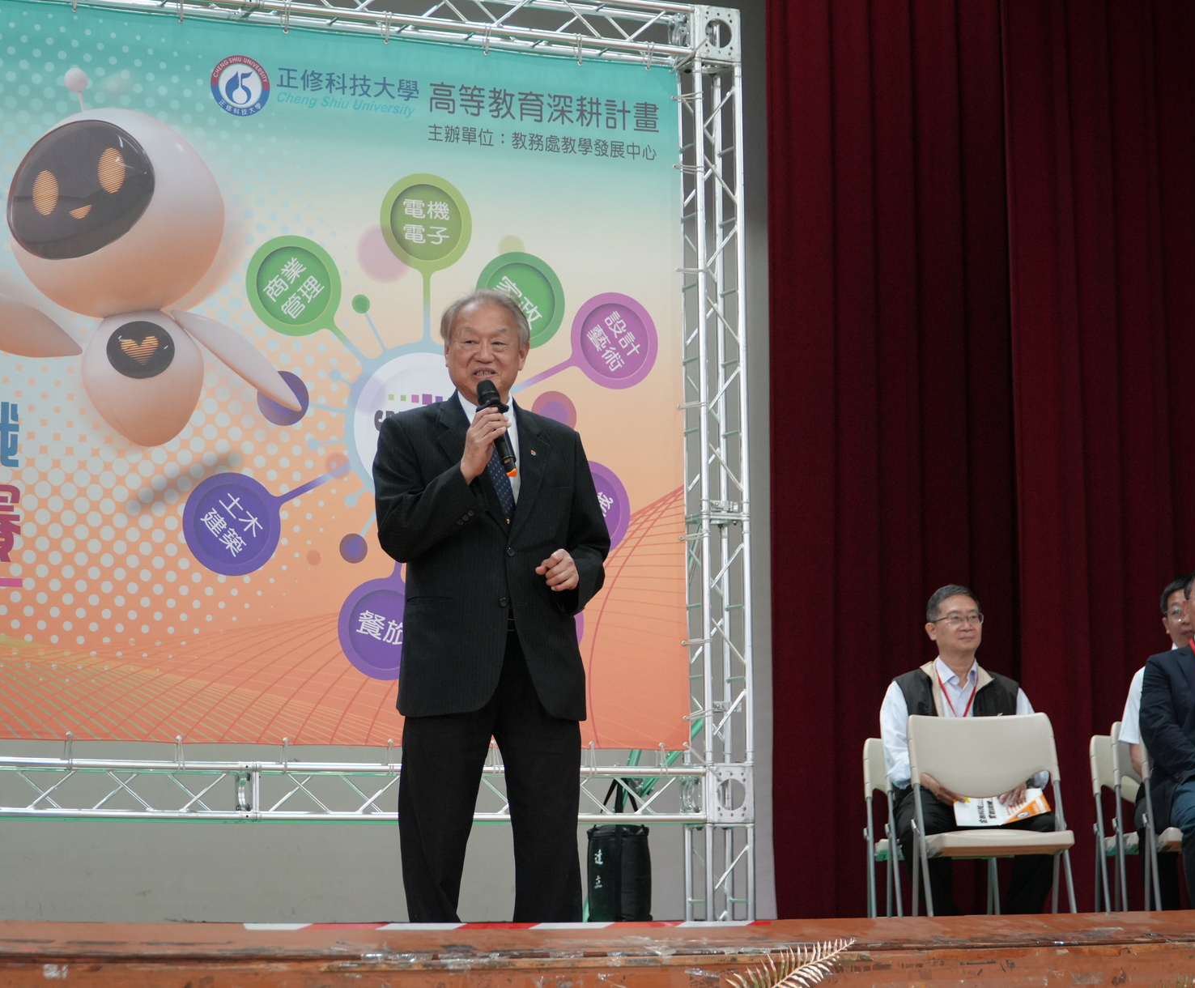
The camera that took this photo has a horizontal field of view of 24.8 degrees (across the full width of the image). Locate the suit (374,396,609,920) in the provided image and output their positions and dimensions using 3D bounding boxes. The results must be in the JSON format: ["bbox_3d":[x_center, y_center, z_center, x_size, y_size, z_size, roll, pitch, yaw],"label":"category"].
[{"bbox_3d":[-0.245,0.454,6.250,0.540,1.370,0.370,0,-8,-5],"label":"suit"}]

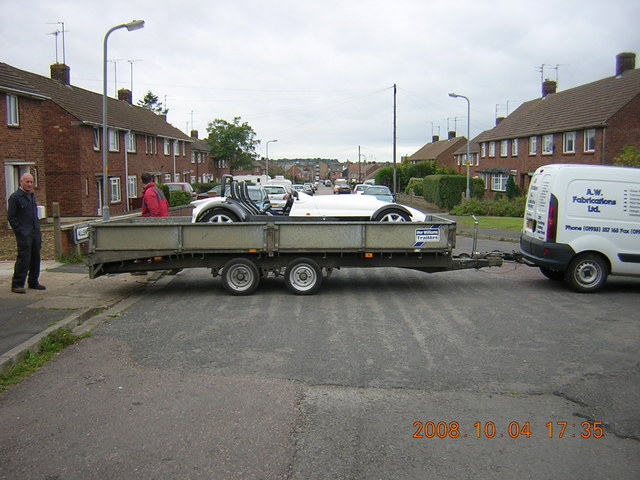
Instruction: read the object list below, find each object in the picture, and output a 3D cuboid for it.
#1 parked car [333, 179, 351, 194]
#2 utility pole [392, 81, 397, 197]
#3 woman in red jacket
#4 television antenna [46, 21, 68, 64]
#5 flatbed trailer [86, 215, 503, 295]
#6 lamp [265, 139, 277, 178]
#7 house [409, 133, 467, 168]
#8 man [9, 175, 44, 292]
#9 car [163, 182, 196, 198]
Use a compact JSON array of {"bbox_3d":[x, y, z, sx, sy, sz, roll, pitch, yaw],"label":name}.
[{"bbox_3d":[2.176,-5.233,65.830,1.720,1.460,4.100,0,6,0],"label":"parked car"},{"bbox_3d":[5.598,-7.359,49.486,0.260,8.240,0.260,0,6,0],"label":"utility pole"},{"bbox_3d":[-2.993,-0.394,12.032,0.330,1.630,0.460,5,8,35],"label":"woman in red jacket"},{"bbox_3d":[-15.360,-11.538,38.948,1.300,2.480,0.600,0,6,0],"label":"television antenna"},{"bbox_3d":[-0.210,0.138,10.180,6.000,1.050,2.020,0,6,0],"label":"flatbed trailer"},{"bbox_3d":[-4.242,-6.181,57.671,0.950,5.000,0.280,0,6,0],"label":"lamp"},{"bbox_3d":[21.345,-13.346,113.217,8.400,9.200,29.000,0,6,0],"label":"house"},{"bbox_3d":[-4.148,-0.103,9.398,0.330,1.670,0.450,3,7,28],"label":"man"},{"bbox_3d":[-9.350,-2.773,40.948,3.650,1.480,1.660,0,6,0],"label":"car"}]

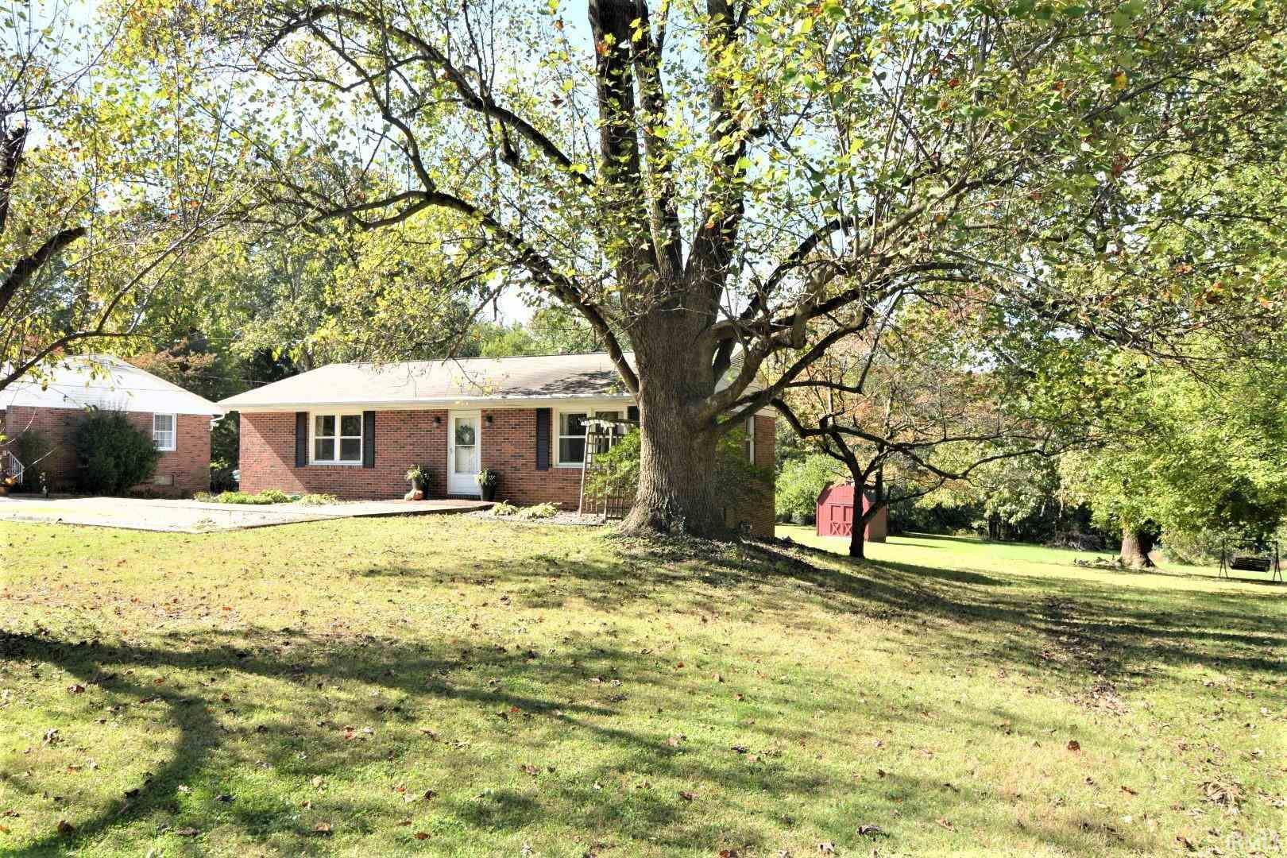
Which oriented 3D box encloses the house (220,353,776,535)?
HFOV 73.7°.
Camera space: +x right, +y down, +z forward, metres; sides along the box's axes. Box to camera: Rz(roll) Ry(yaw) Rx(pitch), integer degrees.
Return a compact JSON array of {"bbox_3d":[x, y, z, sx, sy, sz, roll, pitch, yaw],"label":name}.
[{"bbox_3d":[-3.600,0.450,24.600,13.700,5.050,8.300,0,-2,22],"label":"house"}]

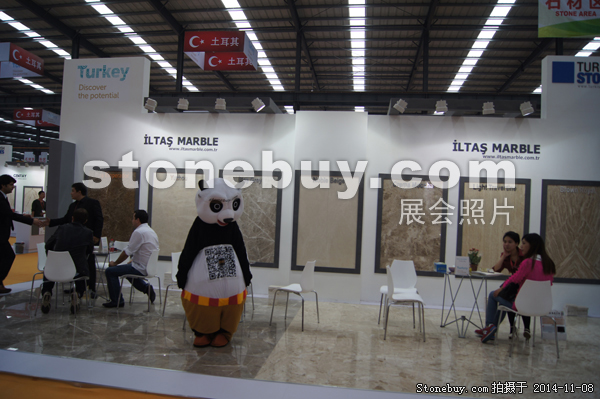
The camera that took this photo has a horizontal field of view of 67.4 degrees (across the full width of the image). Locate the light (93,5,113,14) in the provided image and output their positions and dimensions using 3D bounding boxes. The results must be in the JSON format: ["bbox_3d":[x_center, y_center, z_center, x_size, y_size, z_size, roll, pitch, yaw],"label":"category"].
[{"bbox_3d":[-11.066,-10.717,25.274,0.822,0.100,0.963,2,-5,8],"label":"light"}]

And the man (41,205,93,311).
[{"bbox_3d":[-2.906,0.760,5.694,0.560,1.300,0.730,2,0,8],"label":"man"}]

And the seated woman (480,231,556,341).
[{"bbox_3d":[2.343,1.018,4.987,0.520,1.220,0.780,3,-1,-35],"label":"seated woman"}]

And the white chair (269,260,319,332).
[{"bbox_3d":[-0.047,1.140,5.499,0.490,0.790,0.480,2,0,23],"label":"white chair"}]

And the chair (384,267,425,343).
[{"bbox_3d":[1.201,1.177,5.189,0.490,0.790,0.500,3,-1,4],"label":"chair"}]

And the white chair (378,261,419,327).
[{"bbox_3d":[1.335,1.231,5.953,0.500,0.810,0.530,2,-1,21],"label":"white chair"}]

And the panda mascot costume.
[{"bbox_3d":[-0.896,0.629,4.744,0.770,1.720,0.620,3,-1,-24],"label":"panda mascot costume"}]

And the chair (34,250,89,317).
[{"bbox_3d":[-2.958,1.029,5.648,0.520,0.800,0.530,3,-1,-3],"label":"chair"}]

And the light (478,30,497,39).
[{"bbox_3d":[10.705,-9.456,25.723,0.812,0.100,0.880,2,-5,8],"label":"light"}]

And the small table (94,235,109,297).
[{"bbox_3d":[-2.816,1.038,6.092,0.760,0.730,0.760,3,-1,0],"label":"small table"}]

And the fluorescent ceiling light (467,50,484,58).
[{"bbox_3d":[11.270,-9.315,28.823,0.880,0.080,1.300,2,-1,9],"label":"fluorescent ceiling light"}]

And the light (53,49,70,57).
[{"bbox_3d":[-18.321,-11.292,34.538,0.960,0.080,1.380,2,-5,8],"label":"light"}]

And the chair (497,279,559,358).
[{"bbox_3d":[2.459,1.253,4.882,0.520,0.810,0.530,3,-1,-1],"label":"chair"}]

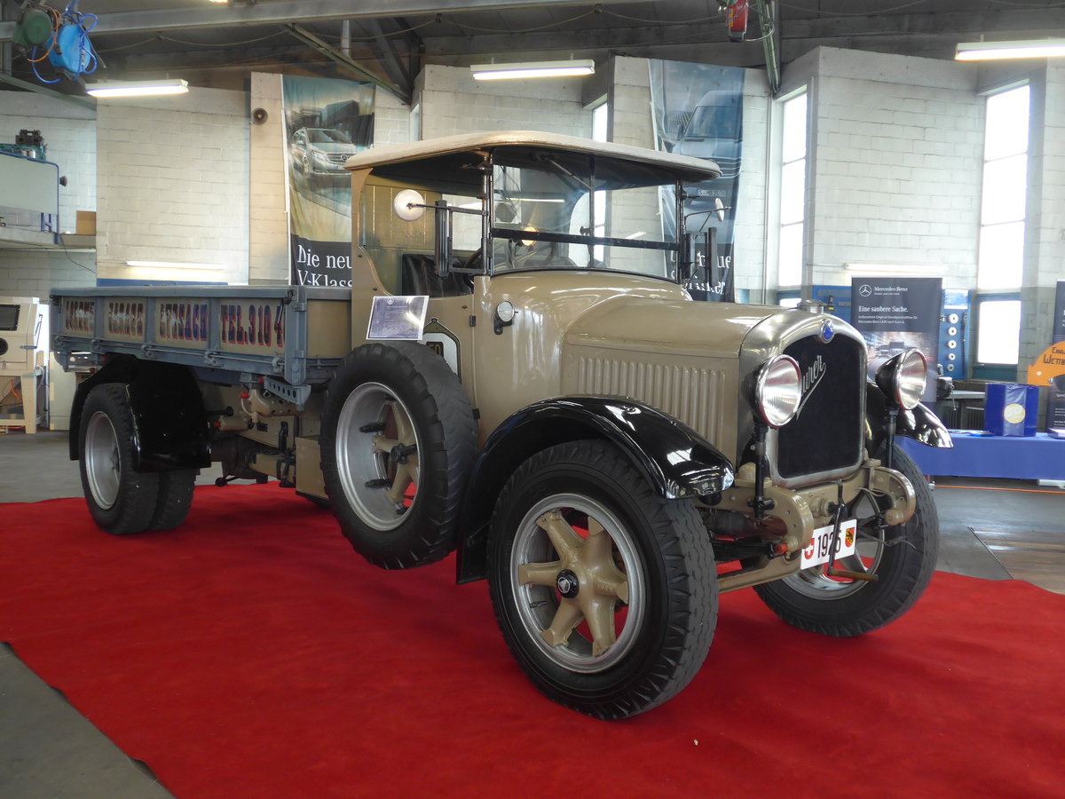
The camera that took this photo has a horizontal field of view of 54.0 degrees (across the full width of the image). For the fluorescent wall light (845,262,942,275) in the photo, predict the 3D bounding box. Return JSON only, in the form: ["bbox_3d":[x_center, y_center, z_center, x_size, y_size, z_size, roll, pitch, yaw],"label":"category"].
[{"bbox_3d":[3.939,-1.431,11.450,1.220,0.090,0.090,0,4,-17],"label":"fluorescent wall light"}]

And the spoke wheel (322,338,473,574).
[{"bbox_3d":[-0.633,0.253,4.848,0.225,1.070,1.070,-5,7,-42],"label":"spoke wheel"}]

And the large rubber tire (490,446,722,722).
[{"bbox_3d":[0.230,0.669,3.934,1.016,1.016,0.213,5,5,45],"label":"large rubber tire"}]

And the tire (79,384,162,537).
[{"bbox_3d":[-2.825,0.410,7.139,0.213,1.016,1.016,-3,5,-42],"label":"tire"}]

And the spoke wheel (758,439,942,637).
[{"bbox_3d":[1.461,0.622,5.157,1.070,1.070,0.225,5,6,44],"label":"spoke wheel"}]

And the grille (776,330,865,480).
[{"bbox_3d":[1.125,0.016,4.086,0.587,0.555,0.070,-3,5,-42],"label":"grille"}]

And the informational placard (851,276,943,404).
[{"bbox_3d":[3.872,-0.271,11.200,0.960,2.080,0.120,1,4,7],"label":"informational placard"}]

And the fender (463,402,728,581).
[{"bbox_3d":[0.209,0.407,4.097,0.350,0.843,1.231,-3,6,-42],"label":"fender"}]

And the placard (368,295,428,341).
[{"bbox_3d":[-0.619,-0.374,4.803,0.297,0.210,0.010,2,-13,24],"label":"placard"}]

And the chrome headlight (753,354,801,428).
[{"bbox_3d":[0.845,-0.033,3.851,0.270,0.270,0.190,-3,6,-42],"label":"chrome headlight"}]

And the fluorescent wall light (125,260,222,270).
[{"bbox_3d":[-5.877,-2.208,17.200,1.560,0.100,0.100,0,4,-18],"label":"fluorescent wall light"}]

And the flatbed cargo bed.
[{"bbox_3d":[-1.533,-0.475,7.028,2.093,0.528,3.586,-3,5,-42],"label":"flatbed cargo bed"}]

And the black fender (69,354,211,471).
[{"bbox_3d":[-2.720,0.086,7.216,0.503,0.747,1.260,-3,5,-42],"label":"black fender"}]

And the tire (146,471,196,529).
[{"bbox_3d":[-2.709,0.403,7.481,0.220,1.070,1.070,-3,6,-42],"label":"tire"}]

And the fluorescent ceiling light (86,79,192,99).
[{"bbox_3d":[-4.332,-3.415,11.500,1.240,0.110,0.120,2,4,14],"label":"fluorescent ceiling light"}]

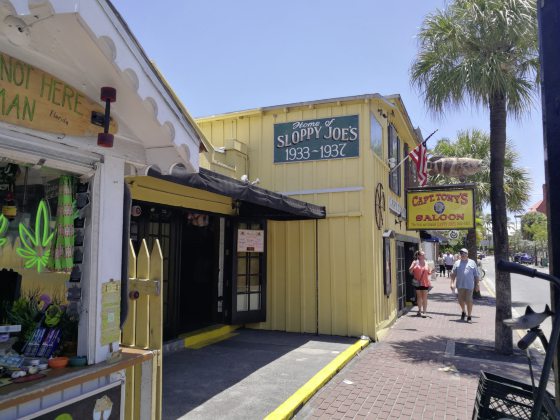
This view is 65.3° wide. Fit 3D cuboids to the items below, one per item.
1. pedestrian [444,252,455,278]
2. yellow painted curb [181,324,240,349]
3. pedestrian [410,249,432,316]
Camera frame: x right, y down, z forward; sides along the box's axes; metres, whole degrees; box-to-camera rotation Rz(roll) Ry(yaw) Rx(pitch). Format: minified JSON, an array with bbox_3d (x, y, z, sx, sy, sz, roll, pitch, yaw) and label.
[{"bbox_3d":[10.388,3.326,26.849,0.600,1.666,0.420,-2,-6,22],"label":"pedestrian"},{"bbox_3d":[-1.253,2.263,7.995,0.250,0.130,1.850,-2,-6,22],"label":"yellow painted curb"},{"bbox_3d":[3.558,1.855,11.102,0.580,1.659,0.420,-2,-6,22],"label":"pedestrian"}]

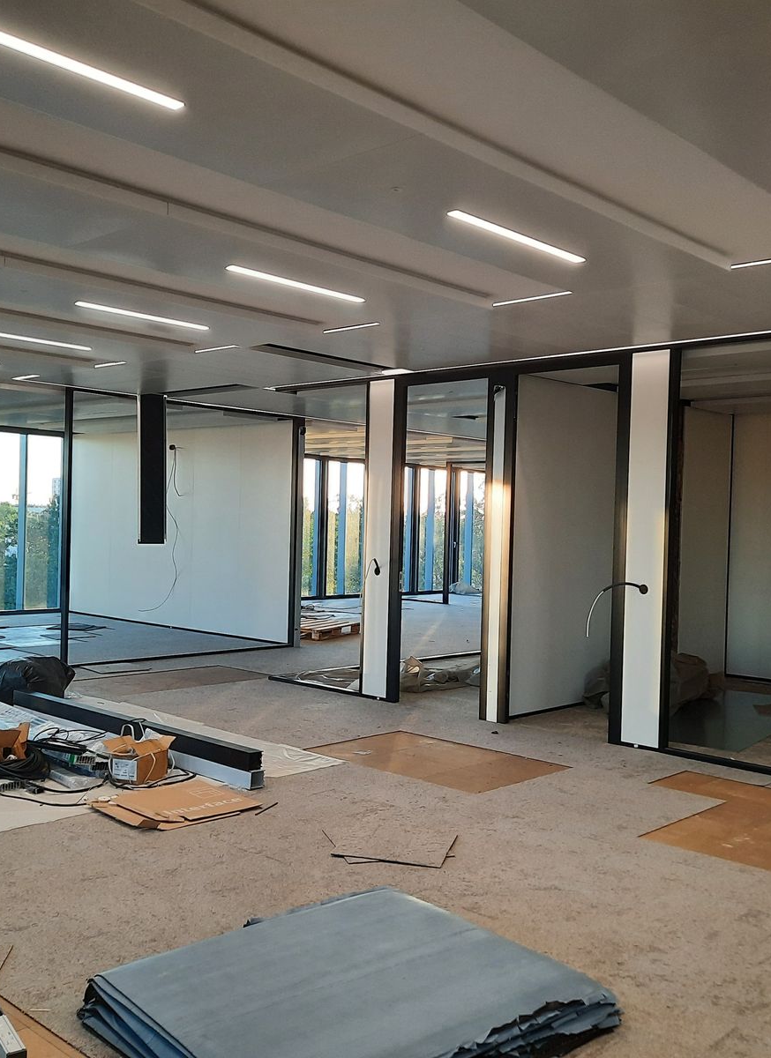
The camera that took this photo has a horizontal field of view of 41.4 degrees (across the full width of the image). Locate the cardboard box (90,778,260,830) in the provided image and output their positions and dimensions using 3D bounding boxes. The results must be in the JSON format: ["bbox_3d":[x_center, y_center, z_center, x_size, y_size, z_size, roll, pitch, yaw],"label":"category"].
[{"bbox_3d":[-1.104,1.442,5.388,0.680,0.060,0.660,2,0,43],"label":"cardboard box"}]

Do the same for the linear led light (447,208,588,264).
[{"bbox_3d":[0.633,-1.348,4.720,0.070,0.040,1.010,2,0,43],"label":"linear led light"}]

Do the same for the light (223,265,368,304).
[{"bbox_3d":[-0.486,-1.367,5.701,0.065,0.040,0.980,2,0,43],"label":"light"}]

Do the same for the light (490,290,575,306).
[{"bbox_3d":[0.838,-1.331,5.854,0.550,0.035,0.050,2,0,43],"label":"light"}]

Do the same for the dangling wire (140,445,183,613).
[{"bbox_3d":[-3.217,0.008,14.652,0.970,2.430,0.180,2,0,43],"label":"dangling wire"}]

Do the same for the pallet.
[{"bbox_3d":[-0.993,1.395,14.130,0.800,0.144,1.200,2,0,28],"label":"pallet"}]

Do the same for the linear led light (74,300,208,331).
[{"bbox_3d":[-1.585,-1.411,6.747,0.070,0.040,1.010,2,0,43],"label":"linear led light"}]

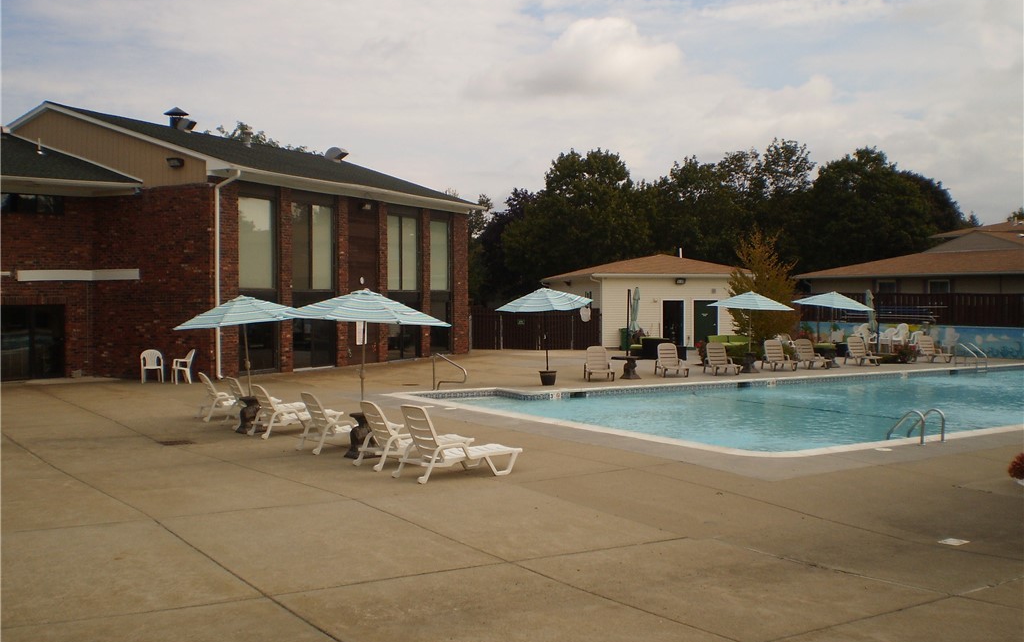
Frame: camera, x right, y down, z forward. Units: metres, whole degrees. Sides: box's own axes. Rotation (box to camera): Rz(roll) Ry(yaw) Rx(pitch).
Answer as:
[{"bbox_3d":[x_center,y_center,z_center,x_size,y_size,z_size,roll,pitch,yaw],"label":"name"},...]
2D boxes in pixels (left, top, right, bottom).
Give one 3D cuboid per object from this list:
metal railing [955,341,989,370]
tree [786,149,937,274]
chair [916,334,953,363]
[{"bbox_3d":[14.800,1.111,34.300,0.550,0.900,0.850,-1,2,-33],"label":"metal railing"},{"bbox_3d":[25.084,-6.012,75.859,10.420,12.730,9.500,0,2,0],"label":"tree"},{"bbox_3d":[14.563,0.985,36.762,0.680,0.930,1.580,0,1,-9],"label":"chair"}]

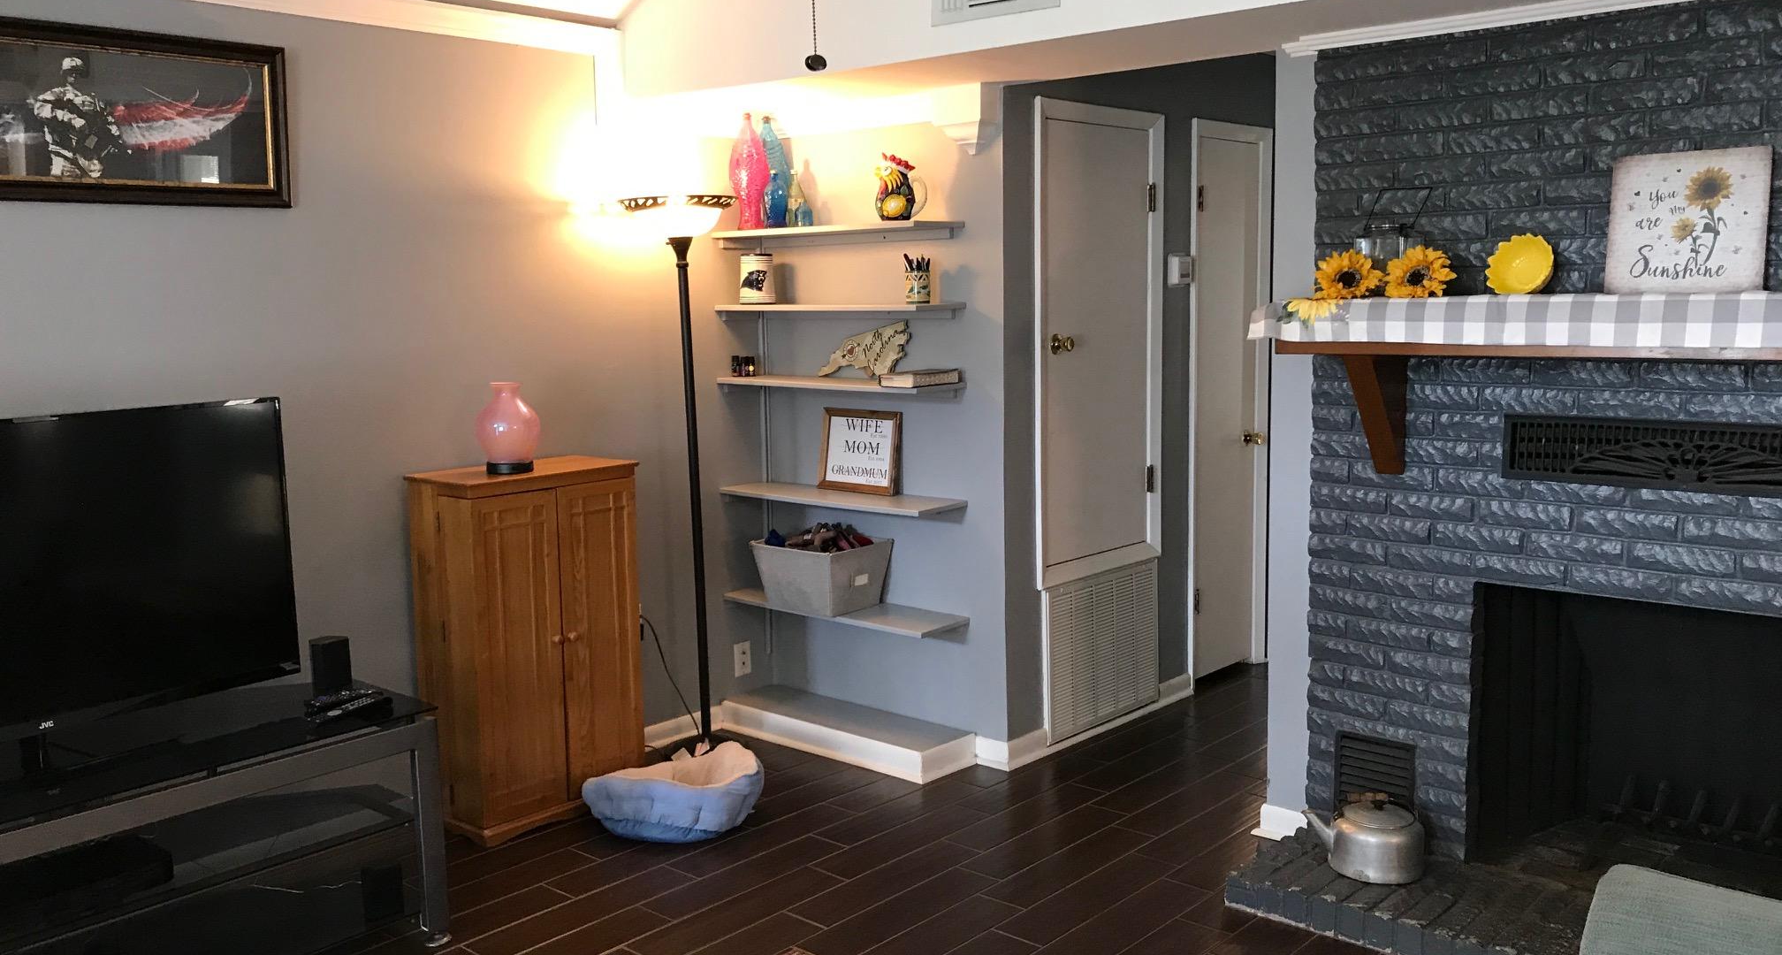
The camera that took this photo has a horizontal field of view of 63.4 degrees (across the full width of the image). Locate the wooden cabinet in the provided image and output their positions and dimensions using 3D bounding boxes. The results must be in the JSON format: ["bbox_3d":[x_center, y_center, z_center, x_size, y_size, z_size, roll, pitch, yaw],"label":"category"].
[{"bbox_3d":[-1.047,0.479,4.252,0.310,1.008,0.594,5,10,40],"label":"wooden cabinet"}]

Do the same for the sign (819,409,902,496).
[{"bbox_3d":[-0.107,-0.084,4.815,0.334,0.274,0.028,6,-1,41],"label":"sign"}]

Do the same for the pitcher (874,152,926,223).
[{"bbox_3d":[0.029,-0.885,4.415,0.160,0.213,0.120,-3,8,-12],"label":"pitcher"}]

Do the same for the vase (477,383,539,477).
[{"bbox_3d":[-1.116,-0.146,4.200,0.190,0.254,0.190,6,10,41],"label":"vase"}]

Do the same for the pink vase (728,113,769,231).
[{"bbox_3d":[-0.479,-1.024,4.854,0.135,0.394,0.126,-1,7,0],"label":"pink vase"}]

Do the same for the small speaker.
[{"bbox_3d":[-1.376,0.463,3.543,0.072,0.130,0.073,6,10,41],"label":"small speaker"}]

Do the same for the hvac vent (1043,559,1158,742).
[{"bbox_3d":[0.725,0.580,4.918,0.035,0.512,0.662,6,10,42],"label":"hvac vent"}]

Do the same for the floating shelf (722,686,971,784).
[{"bbox_3d":[-0.159,0.856,4.867,0.916,0.100,0.260,6,10,41],"label":"floating shelf"}]

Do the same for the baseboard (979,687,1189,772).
[{"bbox_3d":[0.703,0.822,5.039,0.115,0.091,1.145,6,10,41],"label":"baseboard"}]

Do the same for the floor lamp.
[{"bbox_3d":[-0.636,0.019,4.615,0.375,1.812,0.375,-1,7,0],"label":"floor lamp"}]

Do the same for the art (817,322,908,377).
[{"bbox_3d":[-0.090,-0.423,4.777,0.415,0.185,0.020,6,6,41],"label":"art"}]

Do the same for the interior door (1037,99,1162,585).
[{"bbox_3d":[0.700,-0.455,4.825,0.050,1.532,0.747,6,10,41],"label":"interior door"}]

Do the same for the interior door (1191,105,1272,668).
[{"bbox_3d":[1.284,-0.265,5.470,0.060,2.083,0.581,6,10,42],"label":"interior door"}]

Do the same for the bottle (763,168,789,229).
[{"bbox_3d":[-0.375,-0.909,4.723,0.080,0.195,0.076,-1,7,0],"label":"bottle"}]

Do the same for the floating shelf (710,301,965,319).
[{"bbox_3d":[-0.186,-0.543,4.716,0.910,0.042,0.231,6,10,42],"label":"floating shelf"}]

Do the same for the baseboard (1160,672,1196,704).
[{"bbox_3d":[1.037,0.772,5.289,0.030,0.084,0.248,6,10,42],"label":"baseboard"}]

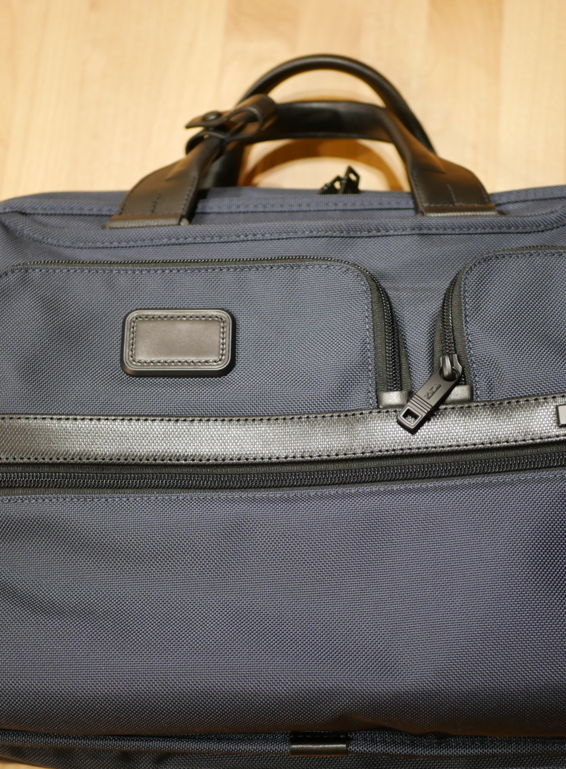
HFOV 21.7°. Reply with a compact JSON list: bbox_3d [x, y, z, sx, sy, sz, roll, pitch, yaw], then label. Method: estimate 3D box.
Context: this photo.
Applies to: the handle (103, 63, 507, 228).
[{"bbox_3d":[0.009,-0.131,0.788,0.200,0.090,0.090,-1,73,0],"label":"handle"}]

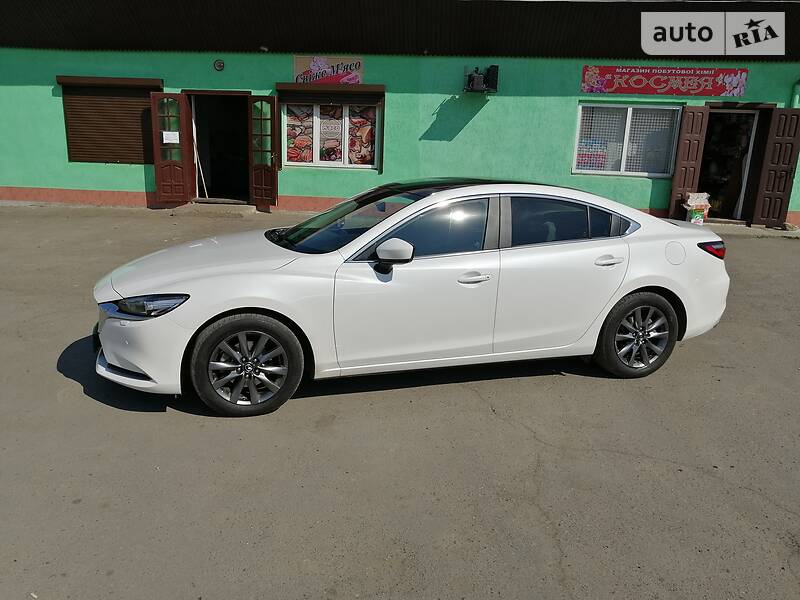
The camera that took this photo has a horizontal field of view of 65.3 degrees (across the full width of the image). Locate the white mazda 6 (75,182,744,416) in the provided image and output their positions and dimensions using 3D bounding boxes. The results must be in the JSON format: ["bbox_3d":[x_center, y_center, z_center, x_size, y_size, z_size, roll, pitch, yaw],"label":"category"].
[{"bbox_3d":[0.231,-0.237,4.946,4.870,1.450,1.860,-3,13,-17],"label":"white mazda 6"}]

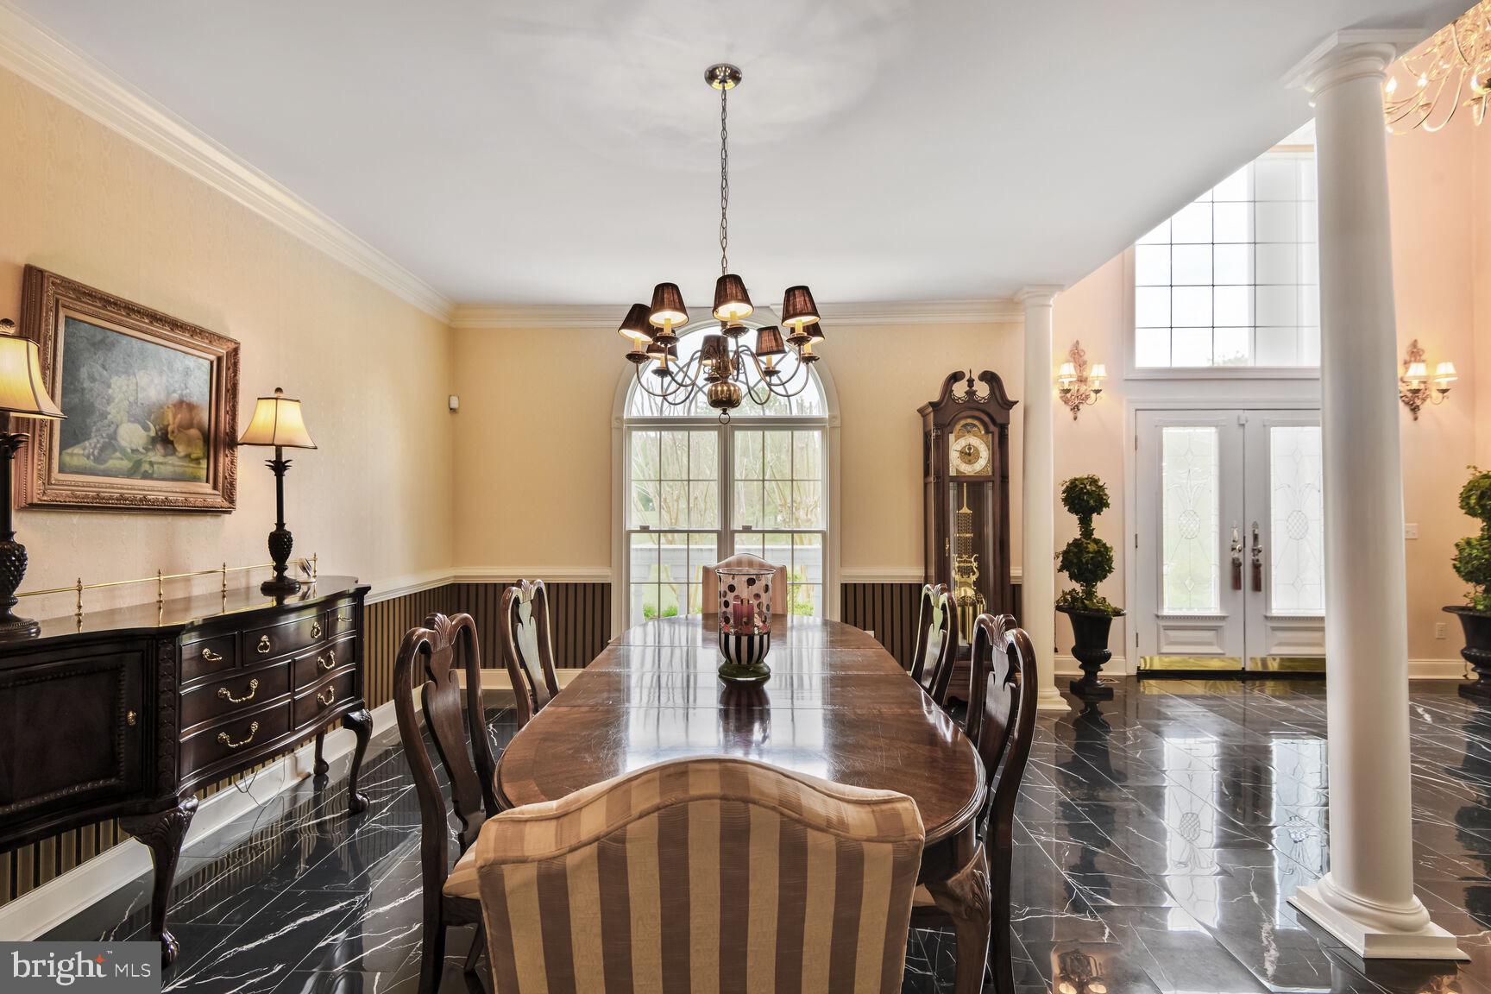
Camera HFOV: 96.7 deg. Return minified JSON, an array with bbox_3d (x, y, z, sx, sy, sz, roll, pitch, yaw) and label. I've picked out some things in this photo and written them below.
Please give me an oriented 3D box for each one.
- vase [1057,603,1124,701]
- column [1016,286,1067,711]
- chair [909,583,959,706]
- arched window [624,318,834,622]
[{"bbox_3d":[2.430,1.079,4.610,0.430,0.610,0.430,0,-1,1],"label":"vase"},{"bbox_3d":[1.940,0.006,4.440,0.300,2.740,0.300,0,-1,1],"label":"column"},{"bbox_3d":[0.417,0.831,2.263,0.550,1.055,0.510,0,-1,1],"label":"chair"},{"bbox_3d":[-0.146,-0.126,4.776,1.550,2.290,0.120,0,-1,1],"label":"arched window"}]

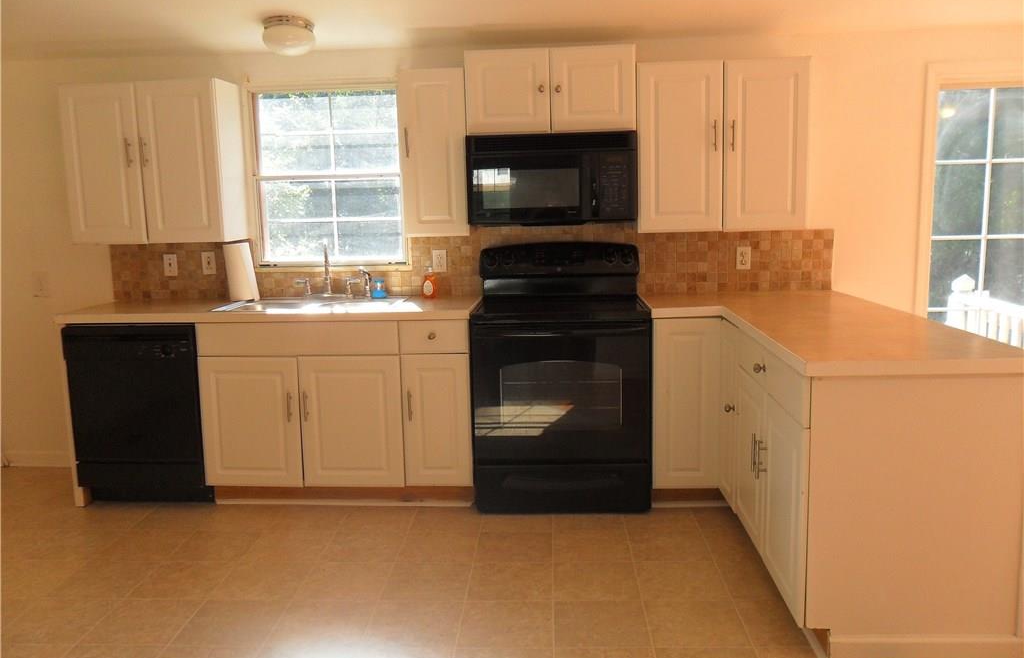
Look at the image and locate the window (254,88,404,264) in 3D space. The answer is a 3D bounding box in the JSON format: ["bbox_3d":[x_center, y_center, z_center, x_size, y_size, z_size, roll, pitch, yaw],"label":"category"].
[{"bbox_3d":[-0.920,-0.771,4.053,0.746,0.890,0.070,-1,8,4],"label":"window"}]

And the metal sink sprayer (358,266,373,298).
[{"bbox_3d":[-0.727,-0.232,3.991,0.065,0.147,0.035,-6,10,-32],"label":"metal sink sprayer"}]

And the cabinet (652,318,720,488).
[{"bbox_3d":[0.784,0.286,3.765,0.299,0.754,0.595,-1,8,4],"label":"cabinet"}]

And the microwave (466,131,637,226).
[{"bbox_3d":[0.190,-0.708,3.795,0.767,0.401,0.380,-1,8,4],"label":"microwave"}]

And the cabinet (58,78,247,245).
[{"bbox_3d":[-1.742,-0.806,3.930,0.745,0.752,0.318,-1,8,4],"label":"cabinet"}]

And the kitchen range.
[{"bbox_3d":[0.237,0.188,3.730,0.770,1.175,0.680,-1,8,4],"label":"kitchen range"}]

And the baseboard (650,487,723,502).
[{"bbox_3d":[0.787,0.738,3.561,0.345,0.088,0.017,-1,8,4],"label":"baseboard"}]

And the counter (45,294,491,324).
[{"bbox_3d":[-1.141,-0.089,3.867,1.952,0.039,0.600,-1,8,4],"label":"counter"}]

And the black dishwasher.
[{"bbox_3d":[-1.695,0.369,3.945,0.612,0.860,0.595,-1,8,4],"label":"black dishwasher"}]

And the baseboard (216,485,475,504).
[{"bbox_3d":[-0.788,0.768,3.727,1.220,0.105,0.020,-1,8,4],"label":"baseboard"}]

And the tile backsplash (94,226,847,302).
[{"bbox_3d":[-0.256,-0.331,4.069,3.694,0.343,0.012,-1,8,4],"label":"tile backsplash"}]

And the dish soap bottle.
[{"bbox_3d":[-0.419,-0.235,4.013,0.078,0.175,0.052,-1,8,4],"label":"dish soap bottle"}]

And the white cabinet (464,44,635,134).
[{"bbox_3d":[0.183,-1.095,3.751,0.766,0.372,0.318,-1,8,4],"label":"white cabinet"}]

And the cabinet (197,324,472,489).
[{"bbox_3d":[-0.772,0.300,3.866,1.236,0.758,0.625,-1,8,4],"label":"cabinet"}]

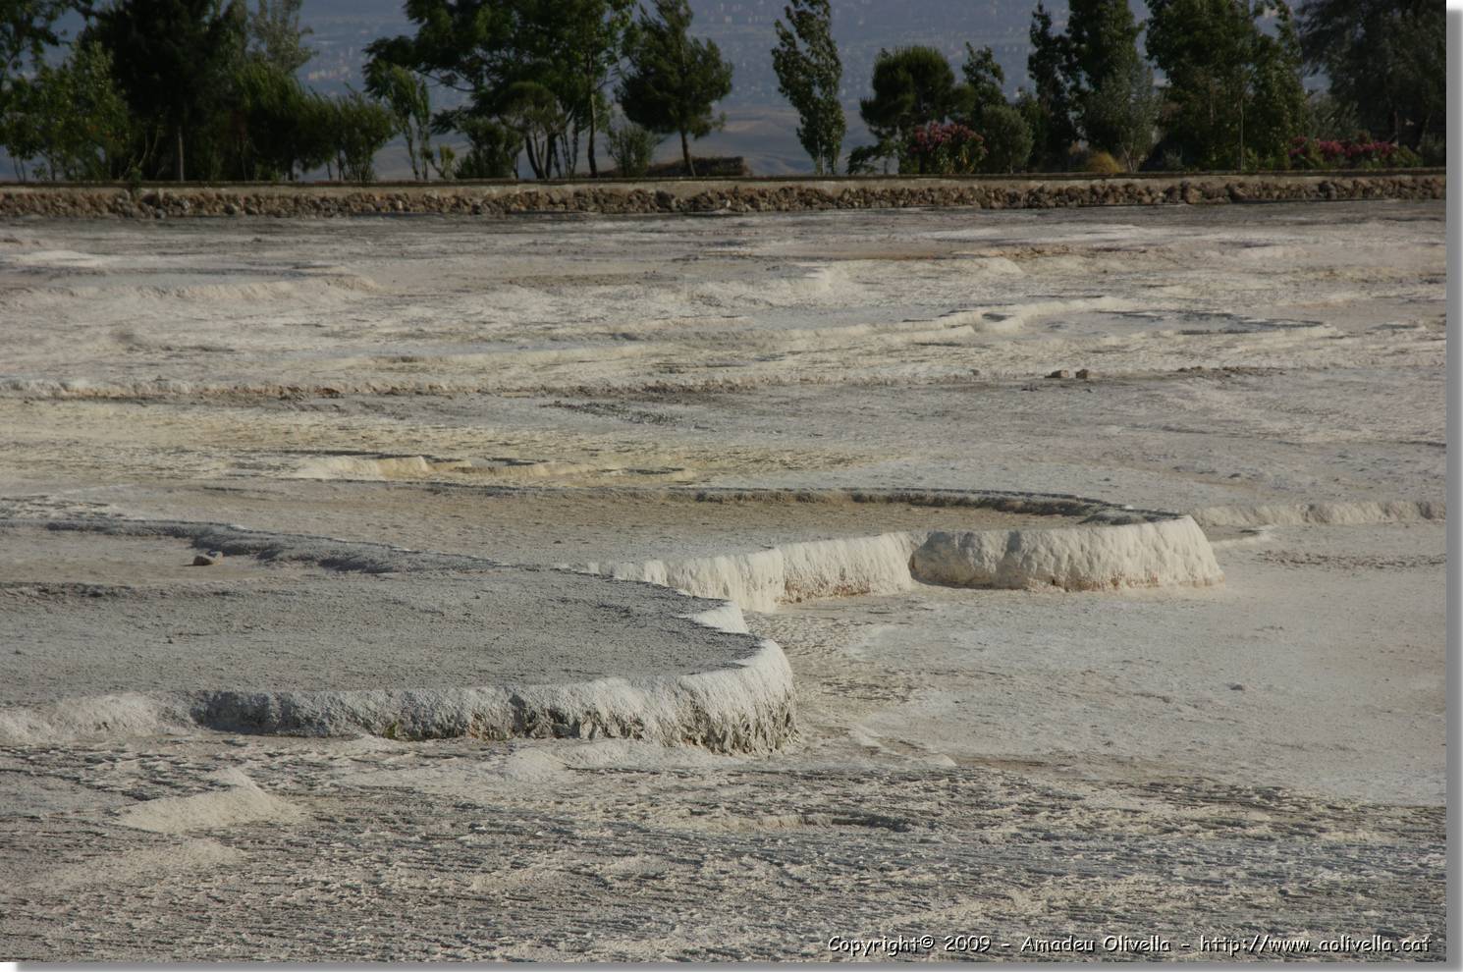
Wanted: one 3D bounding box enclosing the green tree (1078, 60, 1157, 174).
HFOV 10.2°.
[{"bbox_3d":[11.980,-11.407,254.000,2.420,3.490,2.420,0,4,0],"label":"green tree"}]

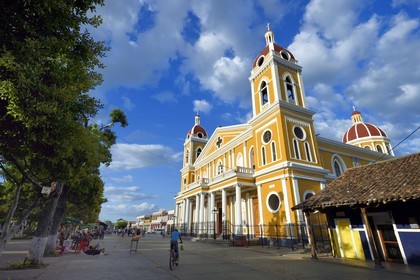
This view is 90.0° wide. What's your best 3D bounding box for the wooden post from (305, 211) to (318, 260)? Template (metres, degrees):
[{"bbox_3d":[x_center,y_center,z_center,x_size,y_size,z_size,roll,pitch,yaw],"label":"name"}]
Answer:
[{"bbox_3d":[6.030,5.615,12.539,0.170,2.640,0.170,11,-25,-24],"label":"wooden post"}]

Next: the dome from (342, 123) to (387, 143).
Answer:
[{"bbox_3d":[53.152,-1.680,73.658,12.840,6.600,12.840,11,-25,-24],"label":"dome"}]

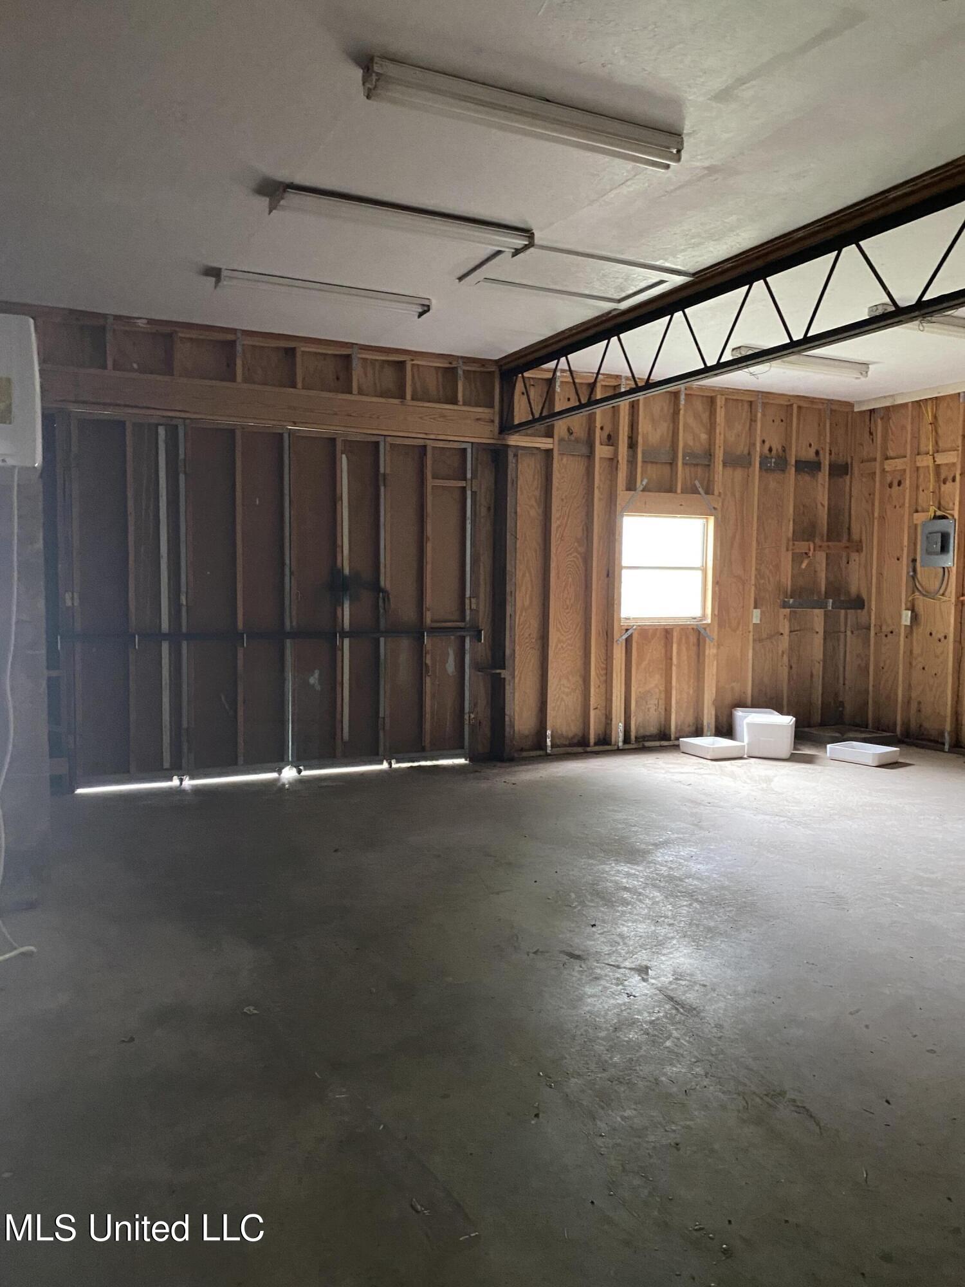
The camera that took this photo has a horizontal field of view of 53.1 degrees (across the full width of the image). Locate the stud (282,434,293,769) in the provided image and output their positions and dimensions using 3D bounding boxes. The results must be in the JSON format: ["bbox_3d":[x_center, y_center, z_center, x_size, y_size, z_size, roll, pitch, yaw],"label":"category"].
[{"bbox_3d":[-1.379,-0.309,6.797,0.038,2.304,0.089,-1,4,-26],"label":"stud"}]

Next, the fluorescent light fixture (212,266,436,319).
[{"bbox_3d":[-0.888,-1.988,5.513,1.220,0.070,0.175,-1,5,-26],"label":"fluorescent light fixture"}]

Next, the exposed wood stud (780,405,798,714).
[{"bbox_3d":[2.756,-0.670,8.757,0.040,2.928,0.089,-1,5,-26],"label":"exposed wood stud"}]

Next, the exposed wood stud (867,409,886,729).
[{"bbox_3d":[3.621,-0.669,8.821,0.089,2.940,0.038,-2,4,-27],"label":"exposed wood stud"}]

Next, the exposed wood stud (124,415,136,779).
[{"bbox_3d":[-2.318,-0.290,6.345,0.040,2.300,0.089,-1,5,-26],"label":"exposed wood stud"}]

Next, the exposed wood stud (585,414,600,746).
[{"bbox_3d":[0.901,-0.637,7.880,0.038,2.954,0.089,-1,4,-26],"label":"exposed wood stud"}]

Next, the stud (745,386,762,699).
[{"bbox_3d":[2.395,-0.657,8.604,0.038,2.944,0.089,-1,4,-26],"label":"stud"}]

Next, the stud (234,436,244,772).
[{"bbox_3d":[-1.664,-0.313,6.593,0.038,2.284,0.089,-2,4,-27],"label":"stud"}]

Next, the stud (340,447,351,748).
[{"bbox_3d":[-0.993,-0.315,6.931,0.040,2.086,0.070,-2,4,-27],"label":"stud"}]

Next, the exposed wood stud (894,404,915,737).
[{"bbox_3d":[3.747,-0.624,8.474,0.089,2.919,0.038,-1,4,-26],"label":"exposed wood stud"}]

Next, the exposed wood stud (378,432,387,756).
[{"bbox_3d":[-0.729,-0.312,7.113,0.040,2.345,0.089,-1,5,-26],"label":"exposed wood stud"}]

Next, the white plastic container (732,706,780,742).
[{"bbox_3d":[2.359,0.718,8.339,0.350,0.285,0.360,1,4,1],"label":"white plastic container"}]

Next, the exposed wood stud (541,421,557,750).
[{"bbox_3d":[0.550,-0.618,7.692,0.040,2.945,0.089,-1,5,-26],"label":"exposed wood stud"}]

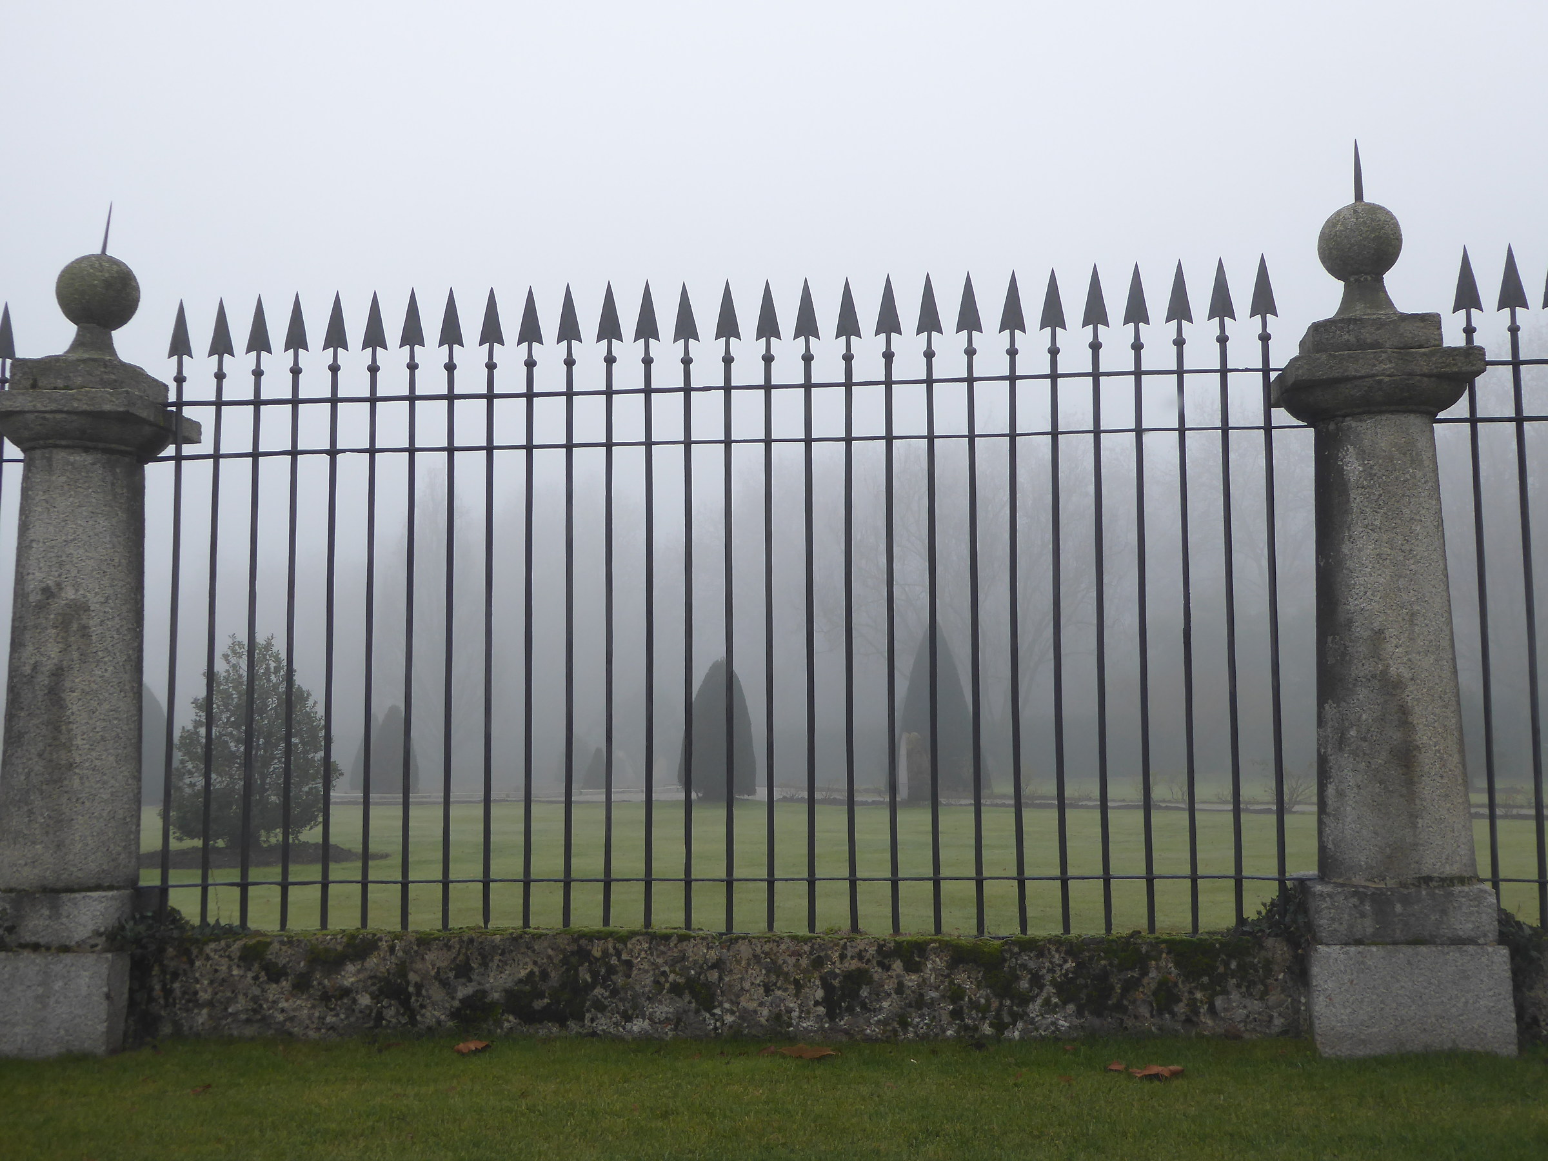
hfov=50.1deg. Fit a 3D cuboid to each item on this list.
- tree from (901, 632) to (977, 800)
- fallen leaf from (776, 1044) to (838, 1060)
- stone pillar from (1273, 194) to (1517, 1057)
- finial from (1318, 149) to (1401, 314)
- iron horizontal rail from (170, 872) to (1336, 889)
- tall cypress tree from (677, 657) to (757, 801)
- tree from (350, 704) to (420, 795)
[{"bbox_3d":[3.184,2.444,31.647,1.902,3.298,1.902,0,-5,0],"label":"tree"},{"bbox_3d":[0.121,1.660,5.831,0.209,0.035,0.150,0,-5,0],"label":"fallen leaf"},{"bbox_3d":[2.293,0.111,6.255,0.710,3.156,0.710,-1,-5,5],"label":"stone pillar"},{"bbox_3d":[2.260,-1.358,6.386,0.308,0.698,0.308,-1,-5,5],"label":"finial"},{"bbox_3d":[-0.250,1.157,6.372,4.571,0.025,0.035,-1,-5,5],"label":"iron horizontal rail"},{"bbox_3d":[-1.012,2.660,29.770,1.442,2.557,1.442,0,-5,0],"label":"tall cypress tree"},{"bbox_3d":[-7.568,3.336,32.682,1.200,1.771,1.200,0,-5,0],"label":"tree"}]

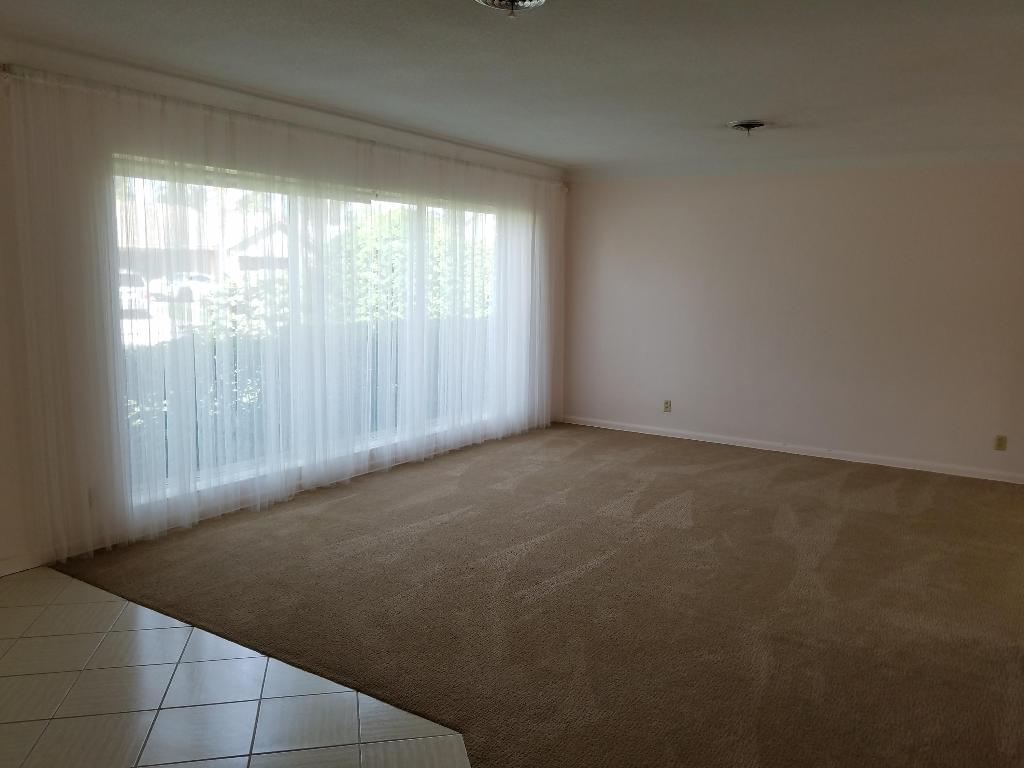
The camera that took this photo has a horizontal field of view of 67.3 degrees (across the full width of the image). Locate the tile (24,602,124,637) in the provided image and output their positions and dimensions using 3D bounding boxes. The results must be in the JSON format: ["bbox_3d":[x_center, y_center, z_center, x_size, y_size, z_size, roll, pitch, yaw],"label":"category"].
[{"bbox_3d":[-1.855,1.005,3.287,0.325,0.010,0.325,-1,8,-13],"label":"tile"}]

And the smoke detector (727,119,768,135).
[{"bbox_3d":[1.561,-1.690,5.105,0.250,0.070,0.250,6,9,34],"label":"smoke detector"}]

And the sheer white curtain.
[{"bbox_3d":[-0.904,-0.527,5.689,0.130,2.388,4.966,6,9,34],"label":"sheer white curtain"}]

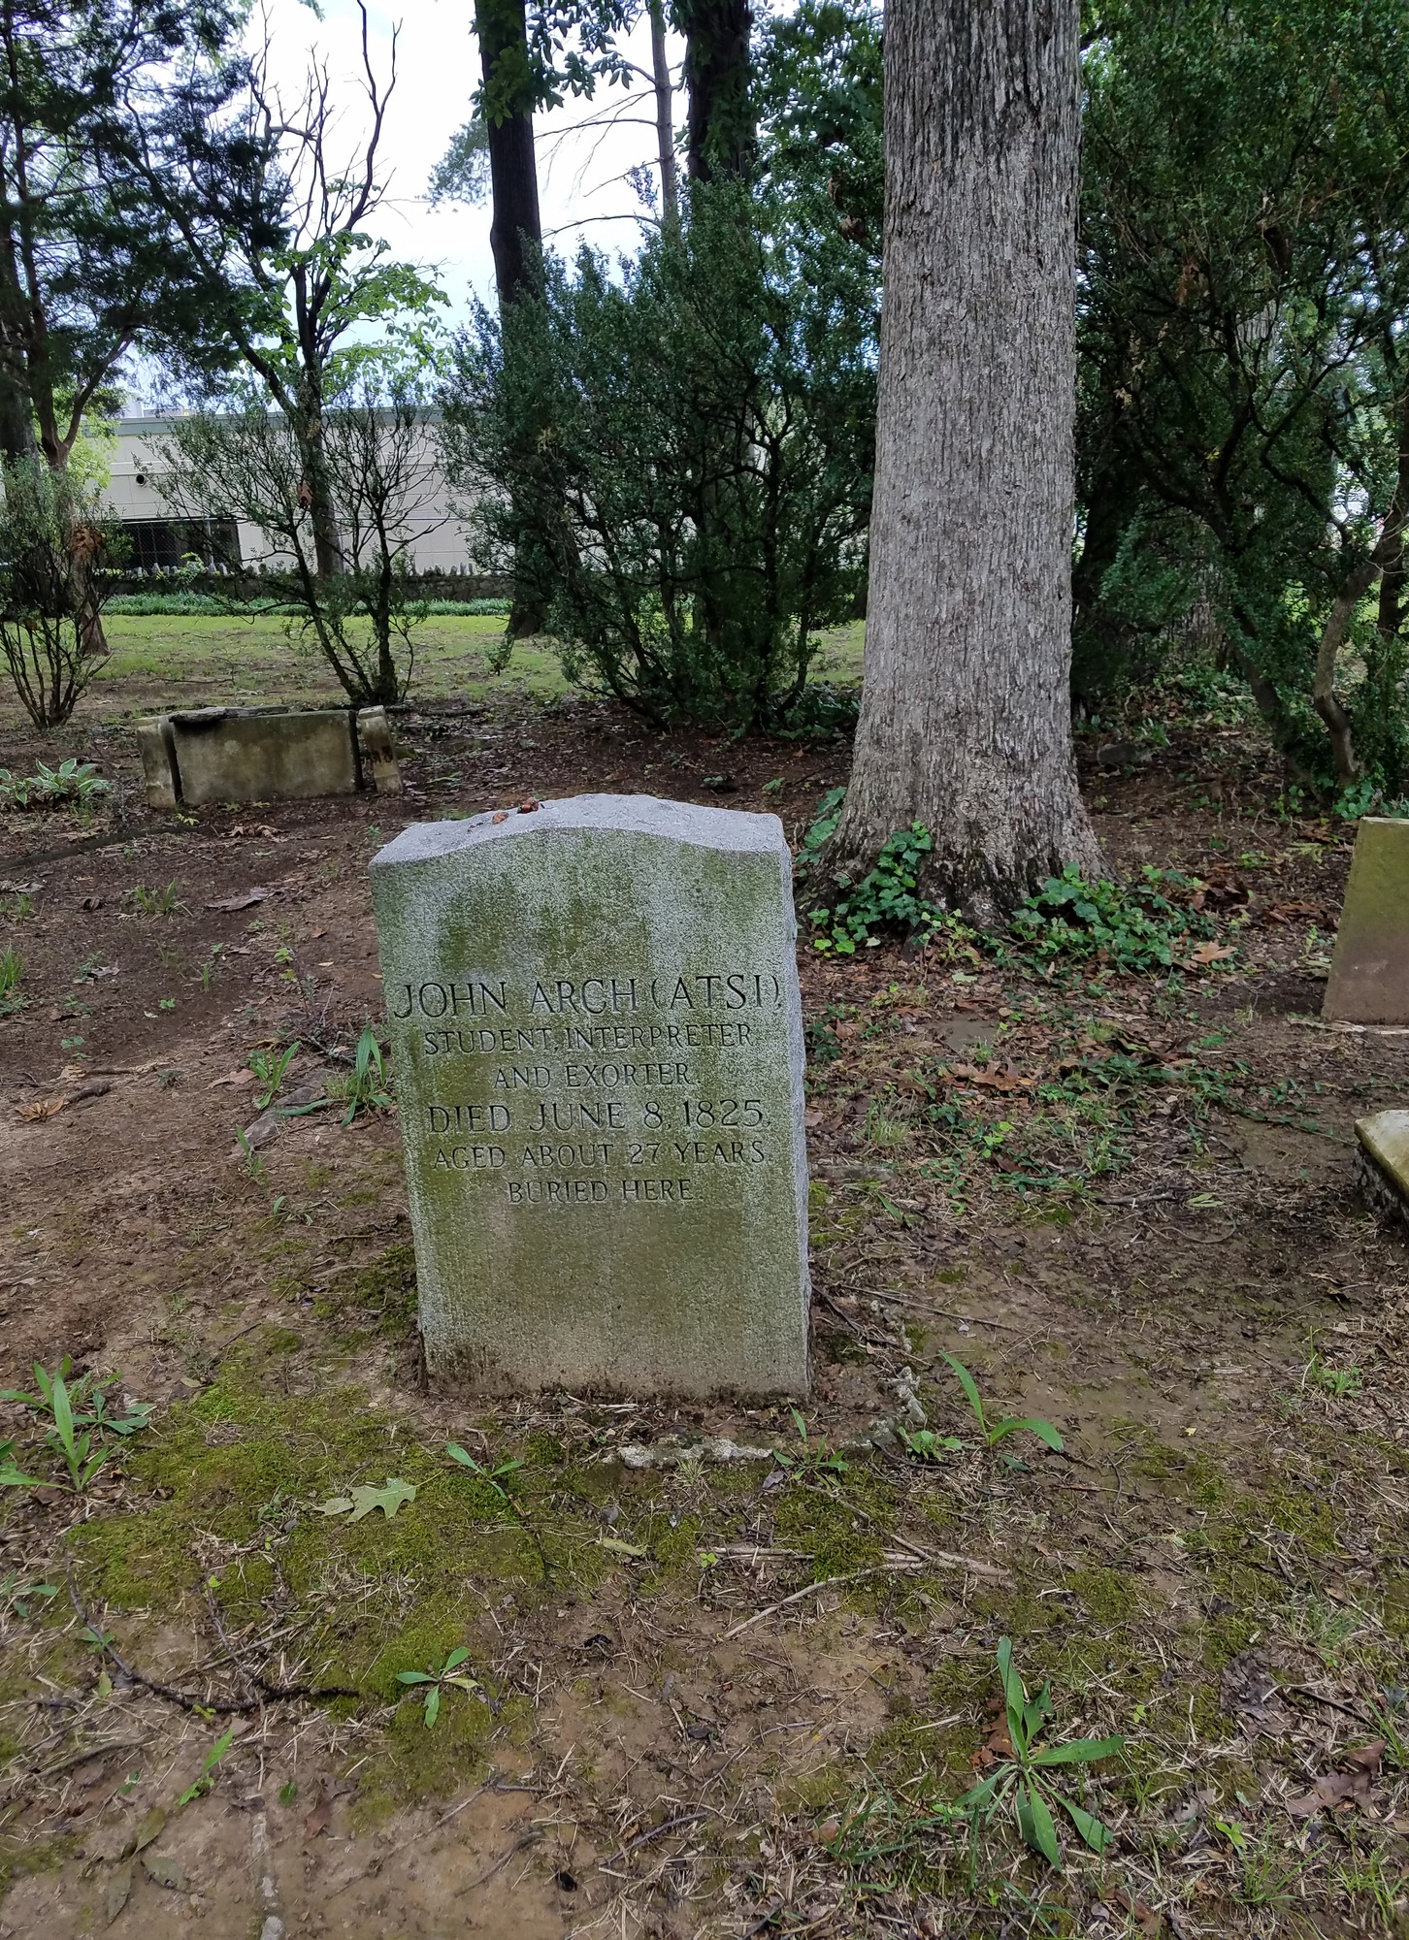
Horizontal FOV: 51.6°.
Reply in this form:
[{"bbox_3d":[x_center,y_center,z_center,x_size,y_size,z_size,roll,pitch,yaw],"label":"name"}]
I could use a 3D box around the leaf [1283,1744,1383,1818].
[{"bbox_3d":[0.728,0.933,1.685,0.120,0.030,0.070,-7,18,-21],"label":"leaf"}]

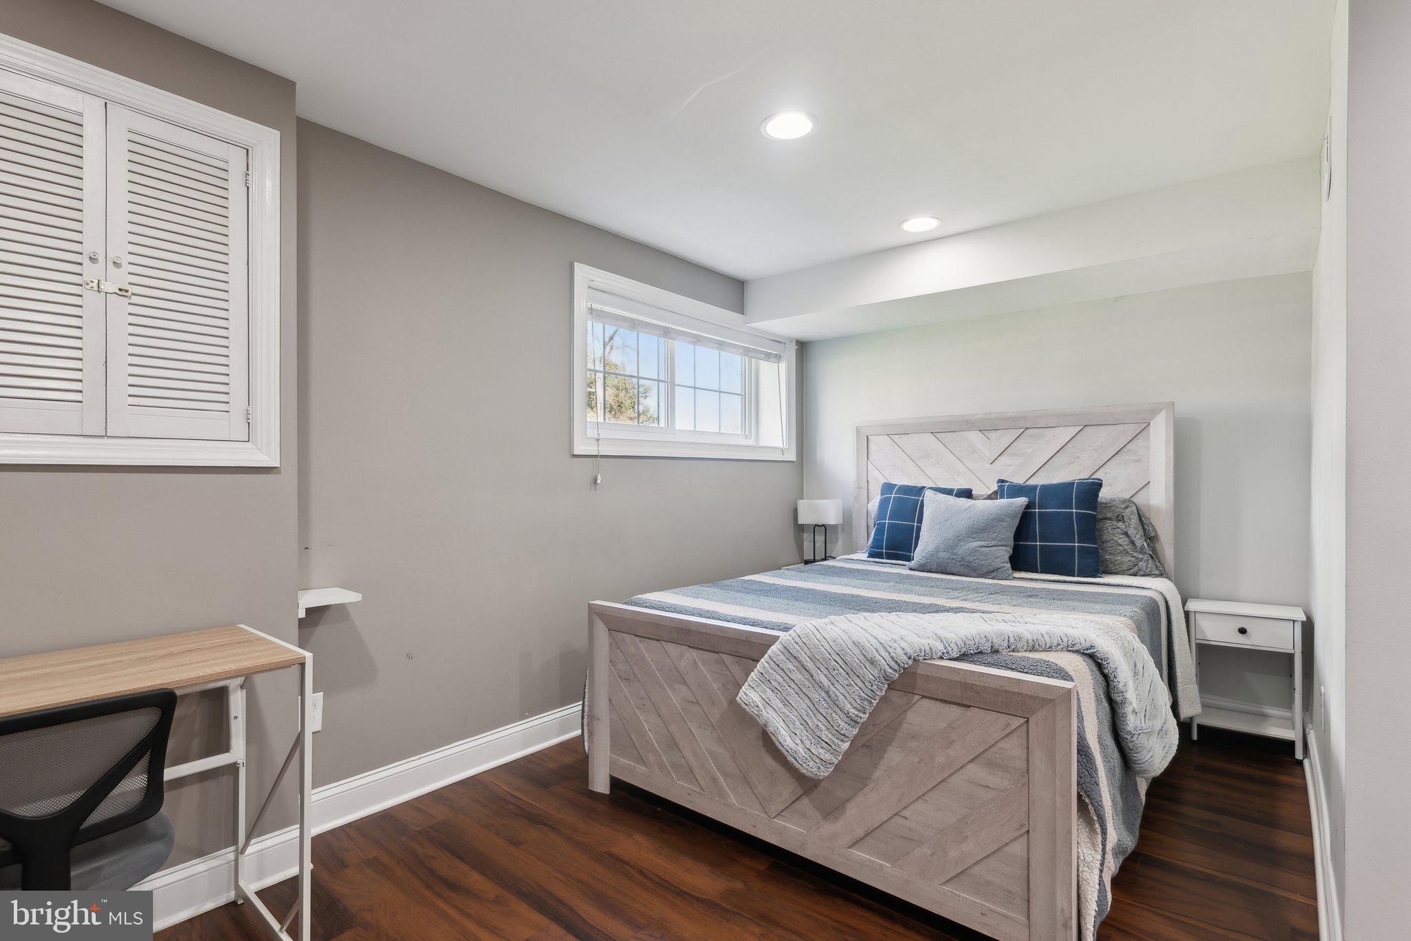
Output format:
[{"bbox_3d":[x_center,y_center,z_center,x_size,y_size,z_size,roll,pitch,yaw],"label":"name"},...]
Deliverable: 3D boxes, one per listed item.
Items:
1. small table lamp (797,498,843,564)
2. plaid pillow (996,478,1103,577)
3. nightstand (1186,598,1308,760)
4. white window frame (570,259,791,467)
[{"bbox_3d":[0.704,0.392,3.896,0.260,0.415,0.190,0,-1,30],"label":"small table lamp"},{"bbox_3d":[1.507,0.251,2.750,0.430,0.430,0.150,0,-14,20],"label":"plaid pillow"},{"bbox_3d":[2.243,0.850,2.622,0.370,0.534,0.310,-1,-1,38],"label":"nightstand"},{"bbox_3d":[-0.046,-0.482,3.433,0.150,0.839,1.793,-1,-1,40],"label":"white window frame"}]

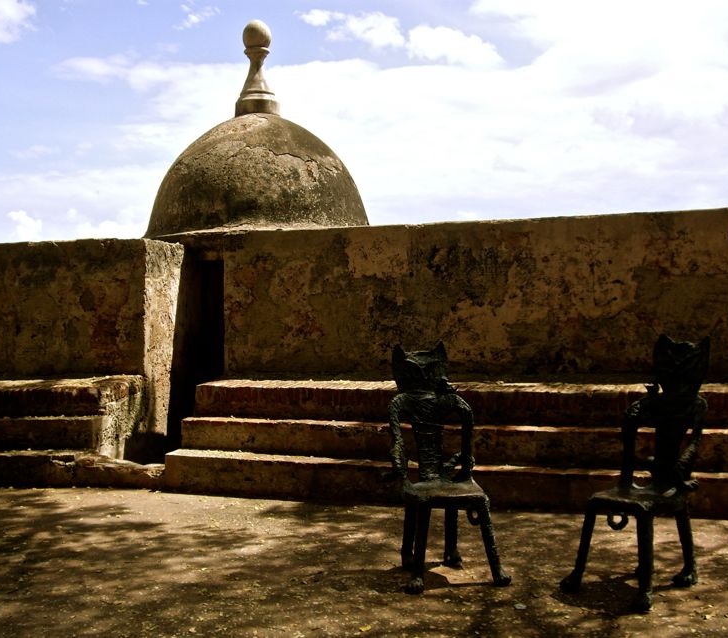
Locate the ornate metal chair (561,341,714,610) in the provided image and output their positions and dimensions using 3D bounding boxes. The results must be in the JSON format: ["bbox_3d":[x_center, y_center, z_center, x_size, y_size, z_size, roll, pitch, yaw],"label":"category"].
[{"bbox_3d":[1.443,0.766,4.961,0.630,1.340,0.570,0,-1,-44],"label":"ornate metal chair"}]

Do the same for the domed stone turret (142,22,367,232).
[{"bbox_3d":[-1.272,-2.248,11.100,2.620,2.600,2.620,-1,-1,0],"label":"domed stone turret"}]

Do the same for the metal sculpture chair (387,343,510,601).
[{"bbox_3d":[0.441,0.789,5.271,0.570,1.320,0.610,0,-1,-14],"label":"metal sculpture chair"}]

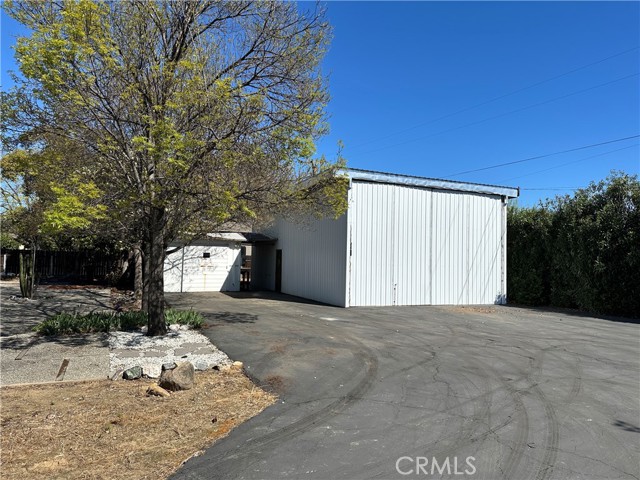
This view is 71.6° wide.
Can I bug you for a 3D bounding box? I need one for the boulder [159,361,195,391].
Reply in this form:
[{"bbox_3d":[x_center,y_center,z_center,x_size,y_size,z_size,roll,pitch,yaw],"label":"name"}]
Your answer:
[{"bbox_3d":[-1.693,1.596,5.253,0.420,0.310,0.330,2,-2,-17],"label":"boulder"}]

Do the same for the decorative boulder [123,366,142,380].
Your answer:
[{"bbox_3d":[-2.356,1.679,5.591,0.250,0.140,0.170,2,-2,-22],"label":"decorative boulder"}]

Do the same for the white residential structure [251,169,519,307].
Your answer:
[{"bbox_3d":[1.801,0.226,22.150,8.059,4.720,12.679,2,-2,-23],"label":"white residential structure"}]

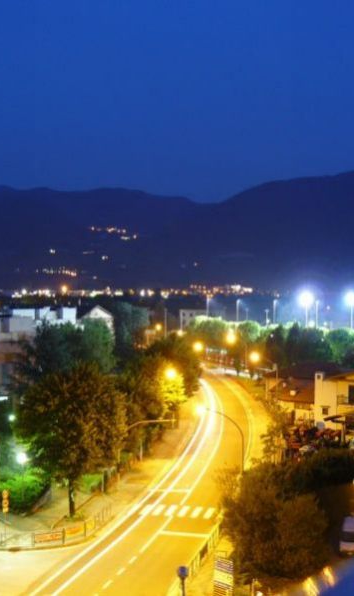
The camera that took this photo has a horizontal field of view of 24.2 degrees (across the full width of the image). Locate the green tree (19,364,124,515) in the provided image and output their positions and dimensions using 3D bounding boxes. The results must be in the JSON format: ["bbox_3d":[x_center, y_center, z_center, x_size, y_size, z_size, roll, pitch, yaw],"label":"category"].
[{"bbox_3d":[-7.770,10.364,60.933,7.800,11.300,7.600,0,1,0],"label":"green tree"}]

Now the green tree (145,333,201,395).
[{"bbox_3d":[-0.516,10.255,122.169,8.200,10.200,8.200,0,1,0],"label":"green tree"}]

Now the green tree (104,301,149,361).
[{"bbox_3d":[-10.084,7.308,165.192,9.200,13.000,9.000,0,1,0],"label":"green tree"}]

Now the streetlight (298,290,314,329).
[{"bbox_3d":[33.395,6.260,215.119,2.000,15.380,1.000,0,1,9],"label":"streetlight"}]

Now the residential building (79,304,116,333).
[{"bbox_3d":[-23.543,7.797,245.146,11.000,11.400,12.000,0,1,-6],"label":"residential building"}]

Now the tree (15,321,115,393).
[{"bbox_3d":[-13.090,9.191,98.150,11.500,13.050,10.500,0,1,0],"label":"tree"}]

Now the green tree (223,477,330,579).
[{"bbox_3d":[6.146,13.522,51.097,6.300,5.800,6.000,0,1,0],"label":"green tree"}]

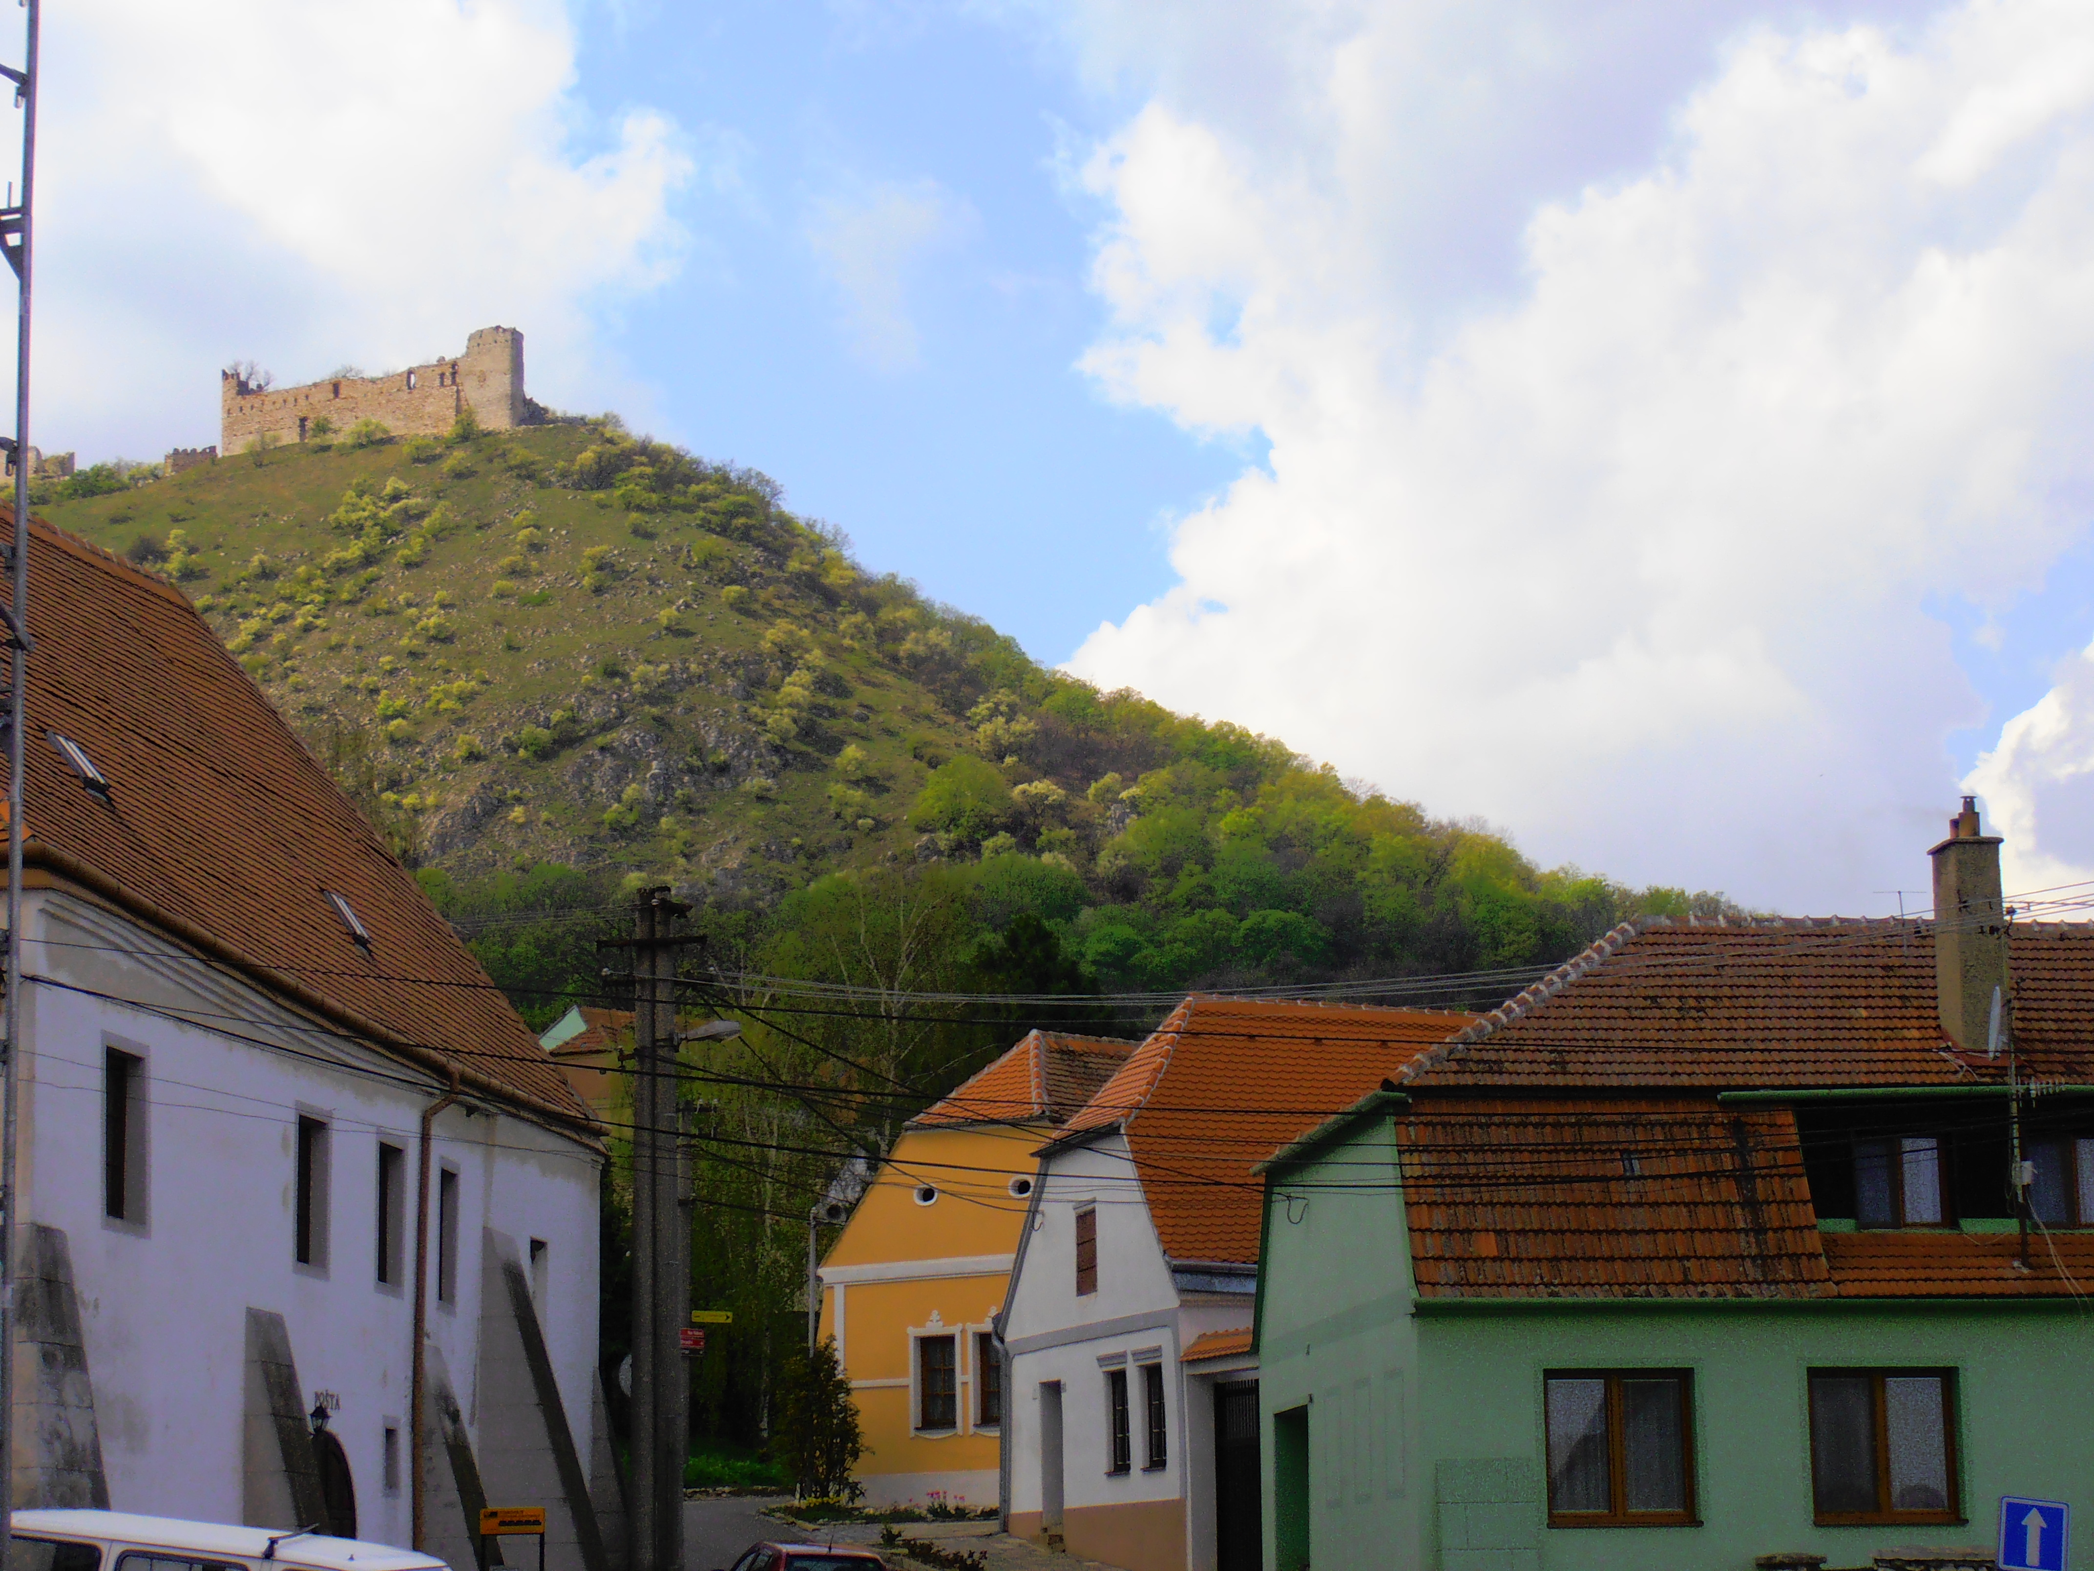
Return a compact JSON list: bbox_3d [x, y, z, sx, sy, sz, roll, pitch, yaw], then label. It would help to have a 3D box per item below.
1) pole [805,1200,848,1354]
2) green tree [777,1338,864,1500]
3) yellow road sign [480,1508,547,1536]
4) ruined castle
[{"bbox_3d":[-3.402,8.707,82.000,0.600,4.600,0.350,-1,-9,0],"label":"pole"},{"bbox_3d":[-3.372,9.455,79.500,1.300,2.450,1.300,-1,-9,0],"label":"green tree"},{"bbox_3d":[-4.608,6.361,46.000,0.570,0.240,0.040,-1,-9,2],"label":"yellow road sign"},{"bbox_3d":[-107.744,-63.494,852.000,46.000,18.500,22.000,-1,-9,3],"label":"ruined castle"}]

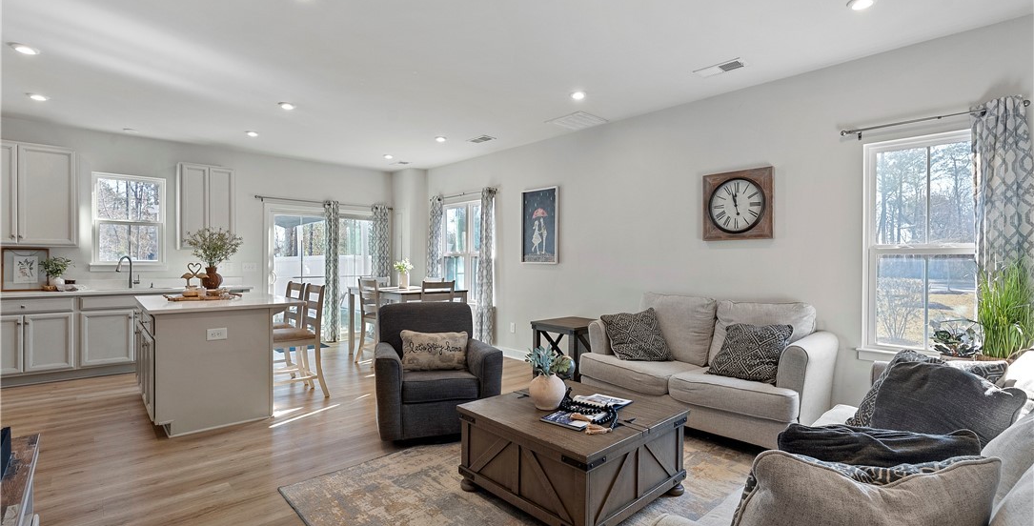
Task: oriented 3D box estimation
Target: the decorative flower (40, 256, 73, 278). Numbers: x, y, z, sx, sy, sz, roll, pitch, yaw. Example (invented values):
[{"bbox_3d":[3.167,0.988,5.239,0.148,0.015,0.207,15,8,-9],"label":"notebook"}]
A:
[{"bbox_3d":[-4.867,0.045,4.860,0.250,0.240,0.240,0,1,-42],"label":"decorative flower"}]

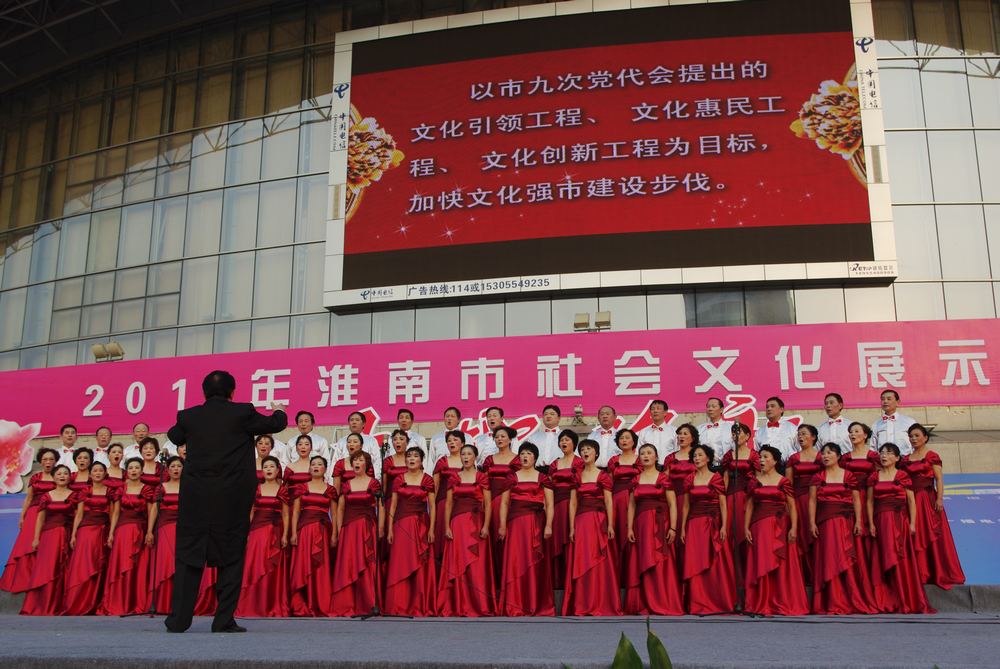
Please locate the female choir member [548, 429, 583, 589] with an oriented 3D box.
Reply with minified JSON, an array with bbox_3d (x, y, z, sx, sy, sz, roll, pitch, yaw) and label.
[{"bbox_3d":[0.710,1.771,11.088,0.540,1.609,0.450,-2,-13,9],"label":"female choir member"}]

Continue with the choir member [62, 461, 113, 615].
[{"bbox_3d":[-4.327,2.130,11.431,0.500,1.582,0.430,5,-14,-20],"label":"choir member"}]

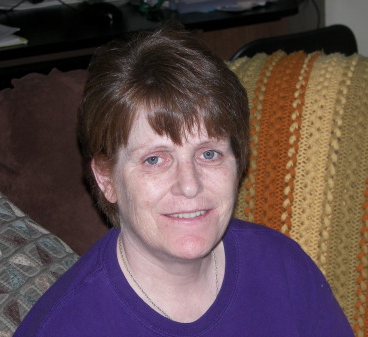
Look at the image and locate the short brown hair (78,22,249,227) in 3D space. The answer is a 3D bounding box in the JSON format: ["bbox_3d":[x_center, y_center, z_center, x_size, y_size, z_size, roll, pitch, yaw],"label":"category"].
[{"bbox_3d":[-0.021,-0.046,1.670,0.190,0.230,0.215,-7,11,-13],"label":"short brown hair"}]

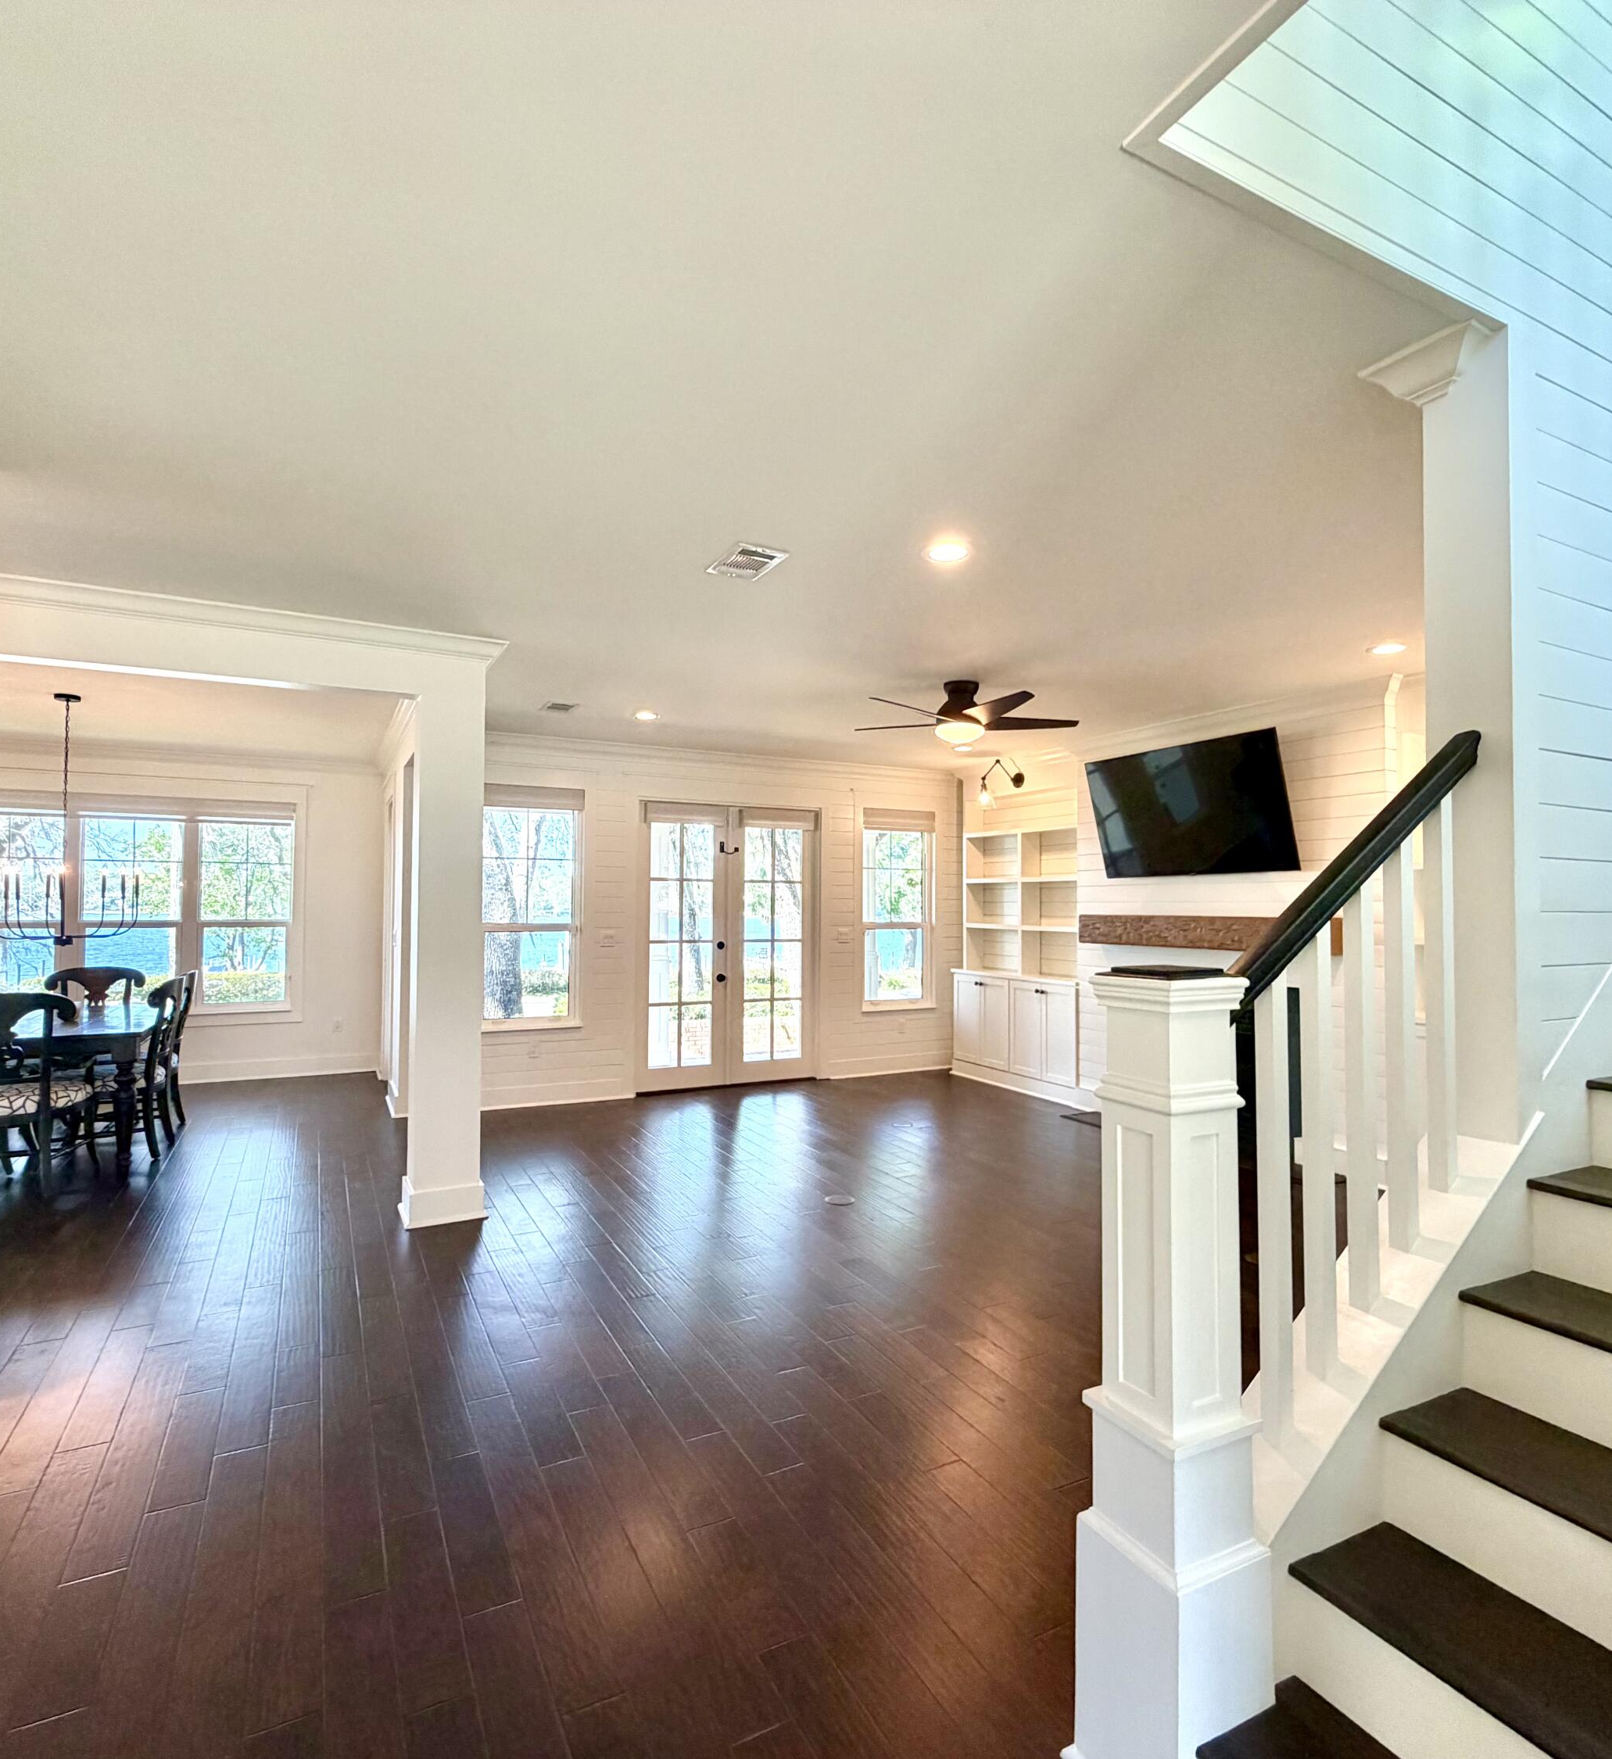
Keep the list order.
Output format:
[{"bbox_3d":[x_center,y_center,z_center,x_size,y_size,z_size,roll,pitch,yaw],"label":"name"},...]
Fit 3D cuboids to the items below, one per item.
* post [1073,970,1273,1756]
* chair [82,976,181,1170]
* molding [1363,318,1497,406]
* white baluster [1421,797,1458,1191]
[{"bbox_3d":[0.621,0.841,1.614,0.232,1.370,0.230,1,-2,-28],"label":"post"},{"bbox_3d":[-3.997,1.084,5.459,0.620,1.020,0.560,1,-2,-21],"label":"chair"},{"bbox_3d":[1.367,-1.106,2.090,0.099,0.108,0.235,1,-2,-28],"label":"molding"},{"bbox_3d":[1.325,0.231,1.980,0.038,0.837,0.037,1,-2,-28],"label":"white baluster"}]

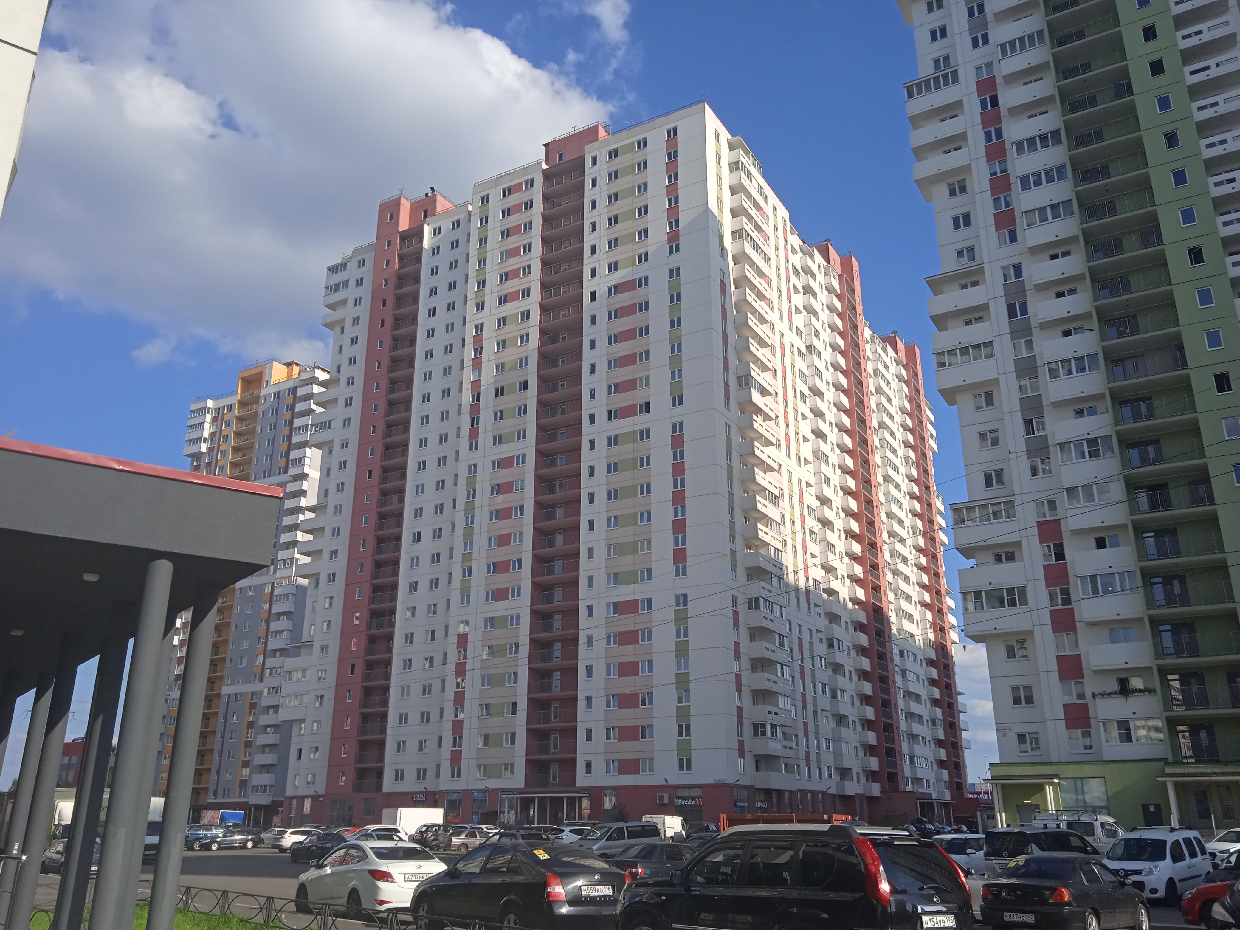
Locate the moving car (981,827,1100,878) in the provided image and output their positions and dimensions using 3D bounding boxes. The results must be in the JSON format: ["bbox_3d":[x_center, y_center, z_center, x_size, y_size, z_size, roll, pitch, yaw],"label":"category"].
[{"bbox_3d":[14.138,12.782,32.710,4.700,1.770,1.860,12,-23,-31],"label":"moving car"}]

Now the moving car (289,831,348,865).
[{"bbox_3d":[-14.804,19.183,50.275,1.740,1.450,4.400,14,-24,-35],"label":"moving car"}]

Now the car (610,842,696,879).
[{"bbox_3d":[1.244,11.496,28.494,1.680,1.420,4.265,-15,-25,37],"label":"car"}]

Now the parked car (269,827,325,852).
[{"bbox_3d":[-20.053,24.338,64.998,4.500,1.500,1.800,18,-27,-41],"label":"parked car"}]

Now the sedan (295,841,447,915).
[{"bbox_3d":[-5.285,8.684,21.109,1.700,1.470,4.370,15,-24,-36],"label":"sedan"}]

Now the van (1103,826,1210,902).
[{"bbox_3d":[14.376,10.806,27.044,1.830,1.840,4.220,-18,-27,41],"label":"van"}]

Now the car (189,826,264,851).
[{"bbox_3d":[-29.089,27.977,74.952,1.750,1.480,4.550,-18,-26,41],"label":"car"}]

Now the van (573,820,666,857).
[{"bbox_3d":[-0.309,16.825,44.430,1.820,1.900,4.750,-17,-26,40],"label":"van"}]

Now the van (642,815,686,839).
[{"bbox_3d":[3.568,27.690,76.123,1.950,2.100,4.900,-8,-21,22],"label":"van"}]

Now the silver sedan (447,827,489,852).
[{"bbox_3d":[-9.880,25.450,67.894,4.400,1.420,1.700,17,-26,-40],"label":"silver sedan"}]

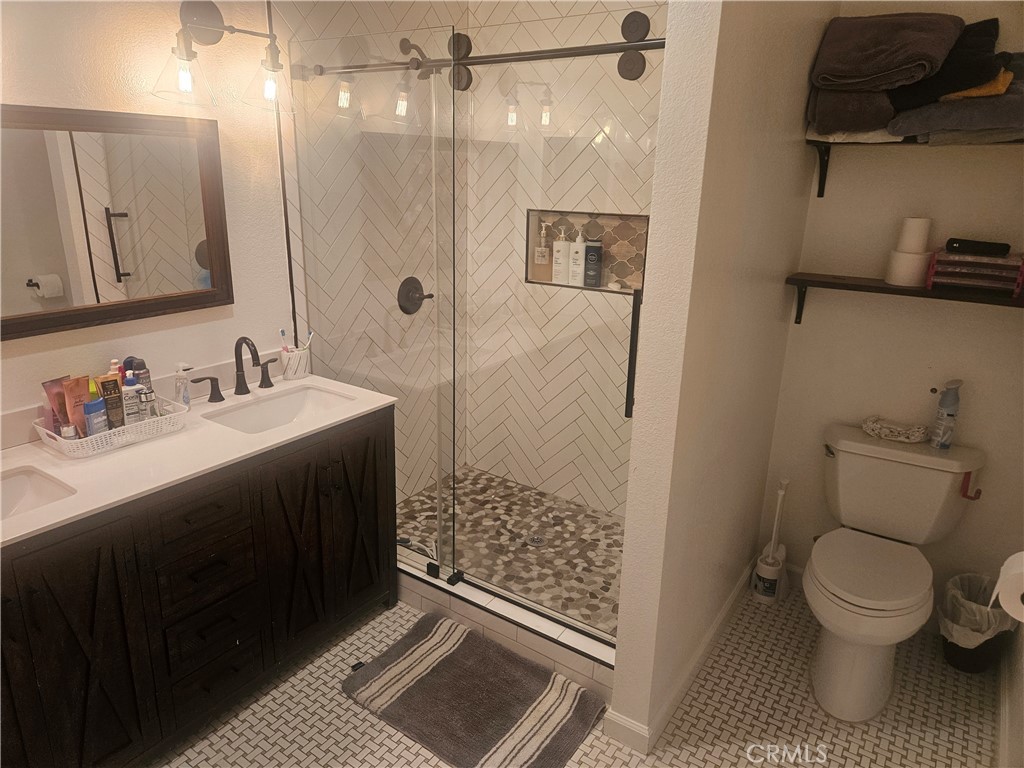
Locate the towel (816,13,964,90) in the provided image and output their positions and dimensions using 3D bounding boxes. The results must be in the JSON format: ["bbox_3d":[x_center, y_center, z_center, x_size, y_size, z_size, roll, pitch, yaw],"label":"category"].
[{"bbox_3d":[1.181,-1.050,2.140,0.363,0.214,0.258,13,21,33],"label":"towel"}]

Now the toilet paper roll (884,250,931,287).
[{"bbox_3d":[1.350,-0.390,2.316,0.121,0.106,0.121,13,21,33],"label":"toilet paper roll"}]

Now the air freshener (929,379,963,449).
[{"bbox_3d":[1.512,0.104,2.365,0.064,0.244,0.062,-10,21,-31],"label":"air freshener"}]

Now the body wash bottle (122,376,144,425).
[{"bbox_3d":[-1.194,0.043,2.170,0.048,0.183,0.072,13,21,33],"label":"body wash bottle"}]

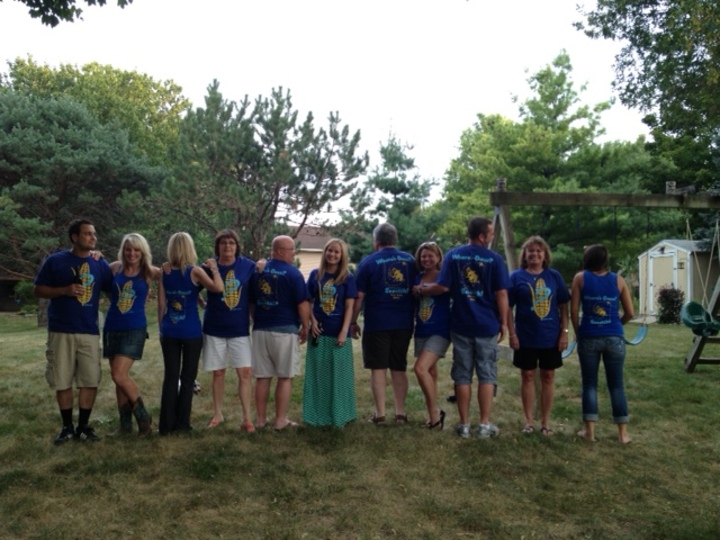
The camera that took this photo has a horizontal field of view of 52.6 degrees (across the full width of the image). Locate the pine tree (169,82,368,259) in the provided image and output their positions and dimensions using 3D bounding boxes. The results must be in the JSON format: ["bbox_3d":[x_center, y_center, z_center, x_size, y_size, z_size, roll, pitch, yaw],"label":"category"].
[{"bbox_3d":[-2.500,-1.800,19.500,5.500,6.400,5.000,0,0,0],"label":"pine tree"}]

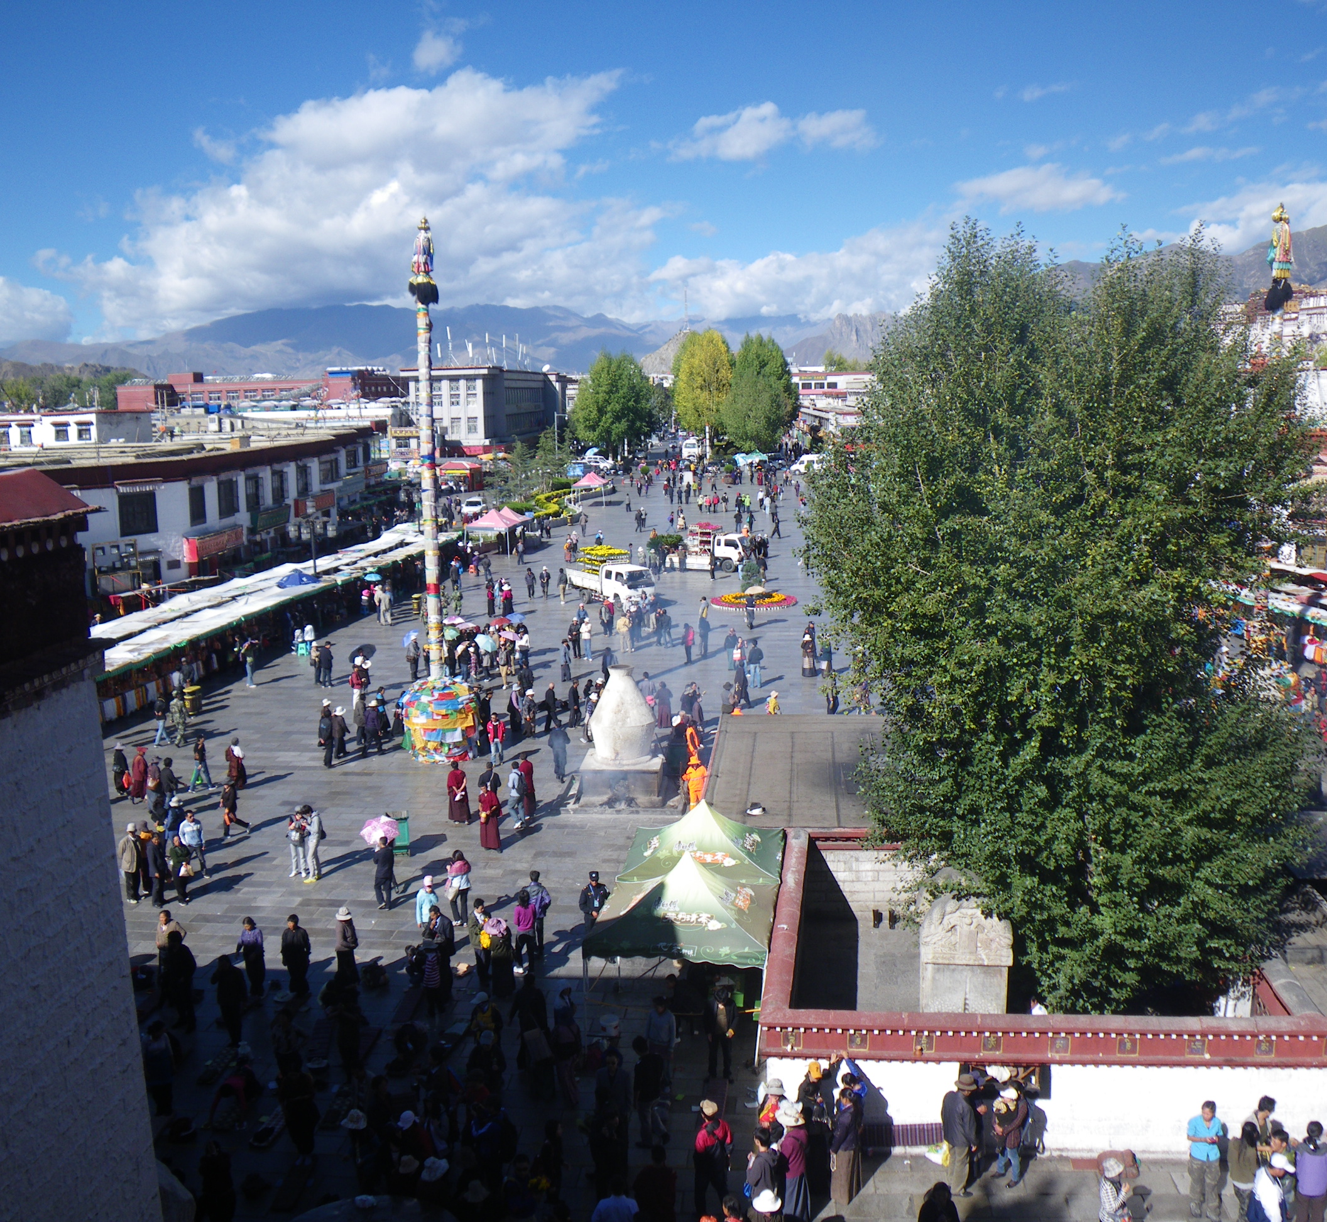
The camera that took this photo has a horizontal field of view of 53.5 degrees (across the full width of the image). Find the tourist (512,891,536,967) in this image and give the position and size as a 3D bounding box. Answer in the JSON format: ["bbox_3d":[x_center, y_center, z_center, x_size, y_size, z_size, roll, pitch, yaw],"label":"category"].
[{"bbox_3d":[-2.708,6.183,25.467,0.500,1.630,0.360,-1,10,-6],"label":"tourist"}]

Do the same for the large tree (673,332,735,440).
[{"bbox_3d":[5.844,-32.289,198.396,9.200,19.200,9.000,0,10,0],"label":"large tree"}]

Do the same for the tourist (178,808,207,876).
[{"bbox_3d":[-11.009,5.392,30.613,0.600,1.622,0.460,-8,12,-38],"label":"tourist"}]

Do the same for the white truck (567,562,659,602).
[{"bbox_3d":[-2.720,-1.401,68.138,1.900,2.200,6.100,-7,12,-34],"label":"white truck"}]

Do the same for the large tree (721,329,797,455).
[{"bbox_3d":[14.109,-31.250,193.501,11.300,18.800,10.800,0,10,0],"label":"large tree"}]

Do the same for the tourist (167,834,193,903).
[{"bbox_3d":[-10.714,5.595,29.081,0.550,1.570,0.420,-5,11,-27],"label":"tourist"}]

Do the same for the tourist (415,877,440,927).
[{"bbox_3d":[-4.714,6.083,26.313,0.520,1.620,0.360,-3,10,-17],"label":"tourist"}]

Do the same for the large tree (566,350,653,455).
[{"bbox_3d":[-7.518,-30.021,194.036,12.447,16.298,12.447,0,10,0],"label":"large tree"}]

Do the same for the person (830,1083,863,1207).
[{"bbox_3d":[2.444,7.104,17.605,0.420,1.705,0.450,-5,11,-25],"label":"person"}]

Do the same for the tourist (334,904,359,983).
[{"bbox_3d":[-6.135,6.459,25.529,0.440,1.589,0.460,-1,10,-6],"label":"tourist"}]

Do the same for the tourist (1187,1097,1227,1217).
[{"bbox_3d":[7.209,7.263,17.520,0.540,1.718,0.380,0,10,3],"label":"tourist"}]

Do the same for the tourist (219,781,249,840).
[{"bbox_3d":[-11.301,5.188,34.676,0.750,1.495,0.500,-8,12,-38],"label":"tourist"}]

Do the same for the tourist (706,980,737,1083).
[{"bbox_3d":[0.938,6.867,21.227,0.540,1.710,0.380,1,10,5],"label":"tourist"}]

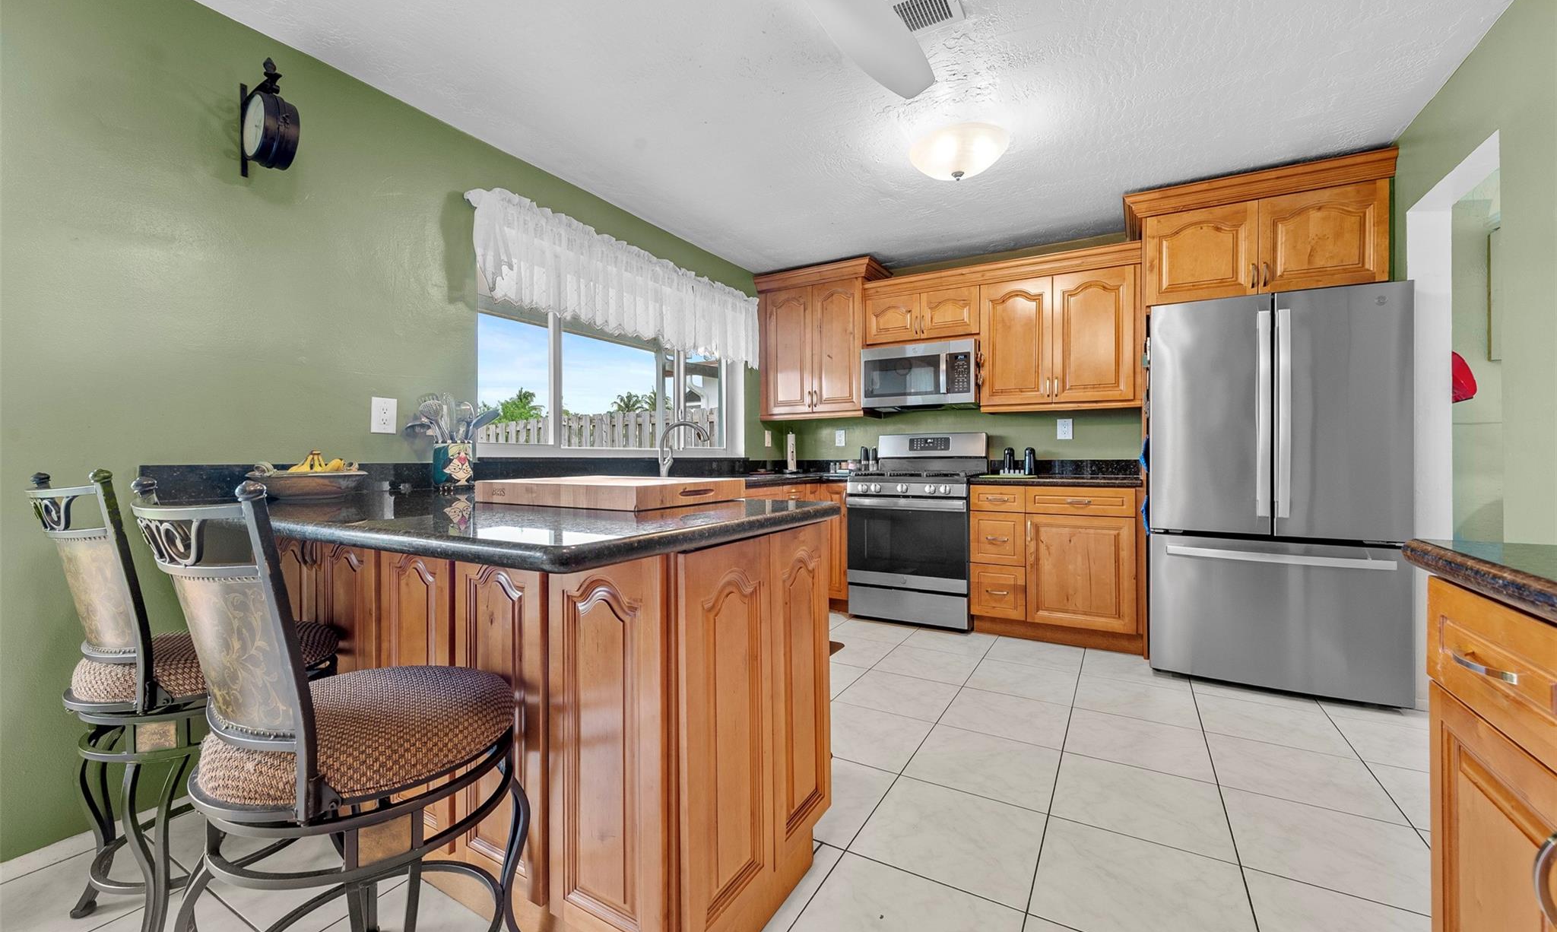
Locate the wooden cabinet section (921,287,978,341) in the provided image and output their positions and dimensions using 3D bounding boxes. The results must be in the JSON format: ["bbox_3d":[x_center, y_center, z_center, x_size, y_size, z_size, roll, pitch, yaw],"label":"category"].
[{"bbox_3d":[1.183,-0.990,4.045,0.377,0.299,0.320,0,0,30],"label":"wooden cabinet section"}]

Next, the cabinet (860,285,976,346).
[{"bbox_3d":[1.023,-0.984,4.194,0.800,0.356,0.325,0,1,30],"label":"cabinet"}]

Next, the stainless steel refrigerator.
[{"bbox_3d":[2.366,0.122,3.007,0.908,1.777,0.880,0,1,30],"label":"stainless steel refrigerator"}]

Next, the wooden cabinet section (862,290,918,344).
[{"bbox_3d":[0.855,-0.992,4.235,0.381,0.299,0.320,0,0,30],"label":"wooden cabinet section"}]

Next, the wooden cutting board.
[{"bbox_3d":[-0.495,0.072,1.782,0.610,0.058,0.457,0,1,28],"label":"wooden cutting board"}]

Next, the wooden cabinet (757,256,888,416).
[{"bbox_3d":[0.326,-0.887,4.569,0.913,1.088,0.375,0,1,30],"label":"wooden cabinet"}]

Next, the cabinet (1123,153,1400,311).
[{"bbox_3d":[2.429,-1.130,3.195,1.020,0.594,0.640,0,1,30],"label":"cabinet"}]

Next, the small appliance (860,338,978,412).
[{"bbox_3d":[1.008,-0.600,4.160,0.750,0.408,0.395,0,1,30],"label":"small appliance"}]

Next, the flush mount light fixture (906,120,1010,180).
[{"bbox_3d":[0.790,-1.335,2.654,0.420,0.170,0.420,0,1,30],"label":"flush mount light fixture"}]

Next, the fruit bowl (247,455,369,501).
[{"bbox_3d":[-1.451,0.034,1.865,0.300,0.130,0.300,0,1,30],"label":"fruit bowl"}]

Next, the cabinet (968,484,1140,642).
[{"bbox_3d":[1.665,0.531,3.635,0.874,0.838,0.630,0,1,30],"label":"cabinet"}]

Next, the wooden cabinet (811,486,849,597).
[{"bbox_3d":[0.499,0.510,4.302,0.264,0.812,0.620,0,1,30],"label":"wooden cabinet"}]

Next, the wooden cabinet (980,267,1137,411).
[{"bbox_3d":[1.748,-0.744,3.778,0.867,0.819,0.325,0,1,30],"label":"wooden cabinet"}]

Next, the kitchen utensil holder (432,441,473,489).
[{"bbox_3d":[-1.266,-0.001,2.355,0.145,0.186,0.145,0,1,35],"label":"kitchen utensil holder"}]

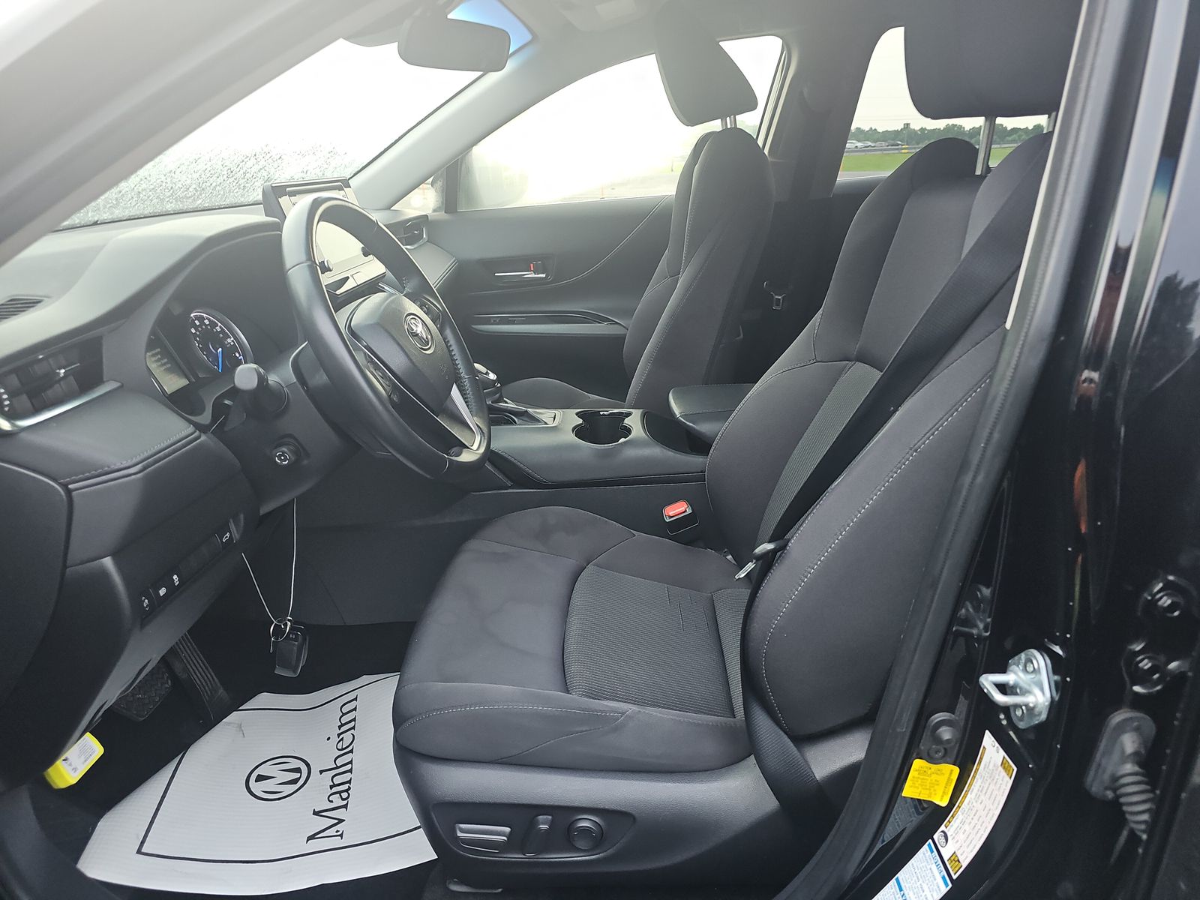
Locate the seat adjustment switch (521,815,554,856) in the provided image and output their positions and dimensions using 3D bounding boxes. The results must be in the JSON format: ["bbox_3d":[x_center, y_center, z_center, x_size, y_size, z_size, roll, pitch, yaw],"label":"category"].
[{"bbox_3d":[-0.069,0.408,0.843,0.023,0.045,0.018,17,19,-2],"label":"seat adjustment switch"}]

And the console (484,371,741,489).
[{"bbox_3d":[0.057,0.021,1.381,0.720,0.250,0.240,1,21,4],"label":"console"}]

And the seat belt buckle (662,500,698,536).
[{"bbox_3d":[0.133,0.108,1.280,0.050,0.075,0.030,-17,32,15],"label":"seat belt buckle"}]

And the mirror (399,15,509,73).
[{"bbox_3d":[-0.210,-0.590,1.170,0.040,0.066,0.240,14,25,22],"label":"mirror"}]

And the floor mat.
[{"bbox_3d":[-0.418,0.456,1.178,0.540,0.050,0.420,-3,21,-8],"label":"floor mat"}]

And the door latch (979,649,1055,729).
[{"bbox_3d":[0.303,0.174,0.586,0.040,0.063,0.043,-1,18,-4],"label":"door latch"}]

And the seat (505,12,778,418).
[{"bbox_3d":[0.032,-0.307,1.651,0.660,1.100,0.530,1,21,4],"label":"seat"}]

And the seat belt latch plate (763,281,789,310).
[{"bbox_3d":[0.427,-0.370,1.933,0.060,0.078,0.020,3,22,9],"label":"seat belt latch plate"}]

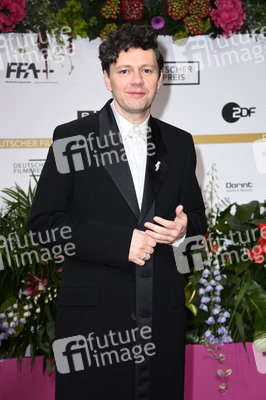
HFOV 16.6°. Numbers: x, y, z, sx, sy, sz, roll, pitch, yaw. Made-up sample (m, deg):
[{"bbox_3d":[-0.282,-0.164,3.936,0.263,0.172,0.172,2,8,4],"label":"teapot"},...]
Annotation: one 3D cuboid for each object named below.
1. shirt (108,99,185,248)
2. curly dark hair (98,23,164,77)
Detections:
[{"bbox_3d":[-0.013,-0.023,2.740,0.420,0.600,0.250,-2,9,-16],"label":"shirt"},{"bbox_3d":[-0.006,-0.413,2.580,0.188,0.190,0.230,-2,5,-9],"label":"curly dark hair"}]

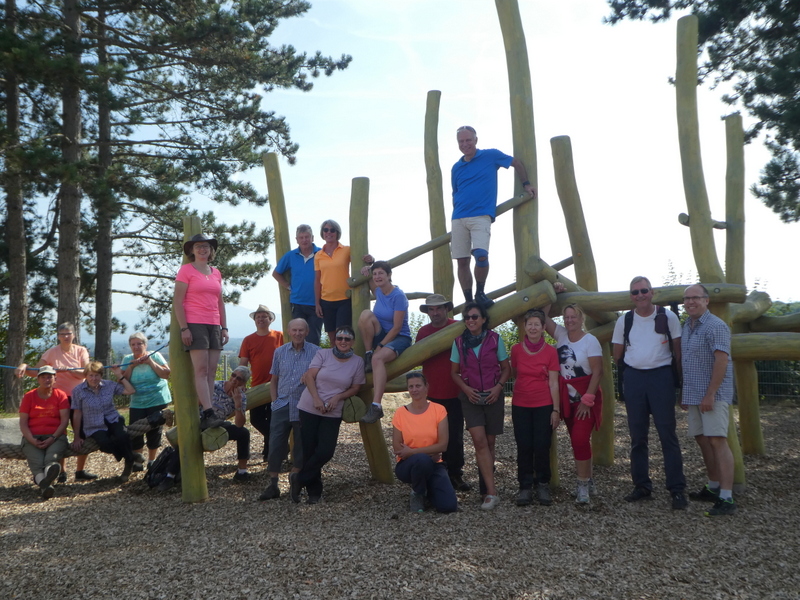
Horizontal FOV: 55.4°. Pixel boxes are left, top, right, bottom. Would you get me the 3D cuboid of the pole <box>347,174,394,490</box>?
[{"bbox_3d":[-0.306,0.302,7.420,0.330,2.960,0.280,-4,-2,-2],"label":"pole"}]

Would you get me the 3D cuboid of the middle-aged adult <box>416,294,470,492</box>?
[{"bbox_3d":[0.398,0.872,7.150,0.530,1.840,0.420,-2,-2,-2],"label":"middle-aged adult"}]

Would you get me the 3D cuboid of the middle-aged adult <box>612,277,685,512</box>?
[{"bbox_3d":[2.020,0.752,6.200,0.600,1.850,0.420,-1,-3,14],"label":"middle-aged adult"}]

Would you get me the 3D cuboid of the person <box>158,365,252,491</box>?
[{"bbox_3d":[-1.776,1.161,7.000,0.820,1.160,0.700,0,-3,9],"label":"person"}]

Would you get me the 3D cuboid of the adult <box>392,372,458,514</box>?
[{"bbox_3d":[0.217,1.202,6.480,0.540,1.180,0.680,-2,-2,3],"label":"adult"}]

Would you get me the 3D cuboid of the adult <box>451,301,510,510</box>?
[{"bbox_3d":[0.658,0.858,6.200,0.480,1.660,0.380,0,-3,7],"label":"adult"}]

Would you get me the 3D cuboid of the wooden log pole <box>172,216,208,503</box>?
[{"bbox_3d":[-1.899,0.537,6.880,0.320,2.560,0.280,0,-2,-11],"label":"wooden log pole"}]

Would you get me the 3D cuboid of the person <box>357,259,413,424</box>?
[{"bbox_3d":[-0.127,0.356,6.700,0.460,1.430,0.620,-3,-2,31],"label":"person"}]

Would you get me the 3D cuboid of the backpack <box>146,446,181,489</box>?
[{"bbox_3d":[-2.202,1.559,7.100,0.300,0.440,0.240,21,-11,37],"label":"backpack"}]

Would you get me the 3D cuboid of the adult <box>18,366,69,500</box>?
[{"bbox_3d":[-3.155,1.155,6.750,0.480,1.150,0.750,1,-3,-22],"label":"adult"}]

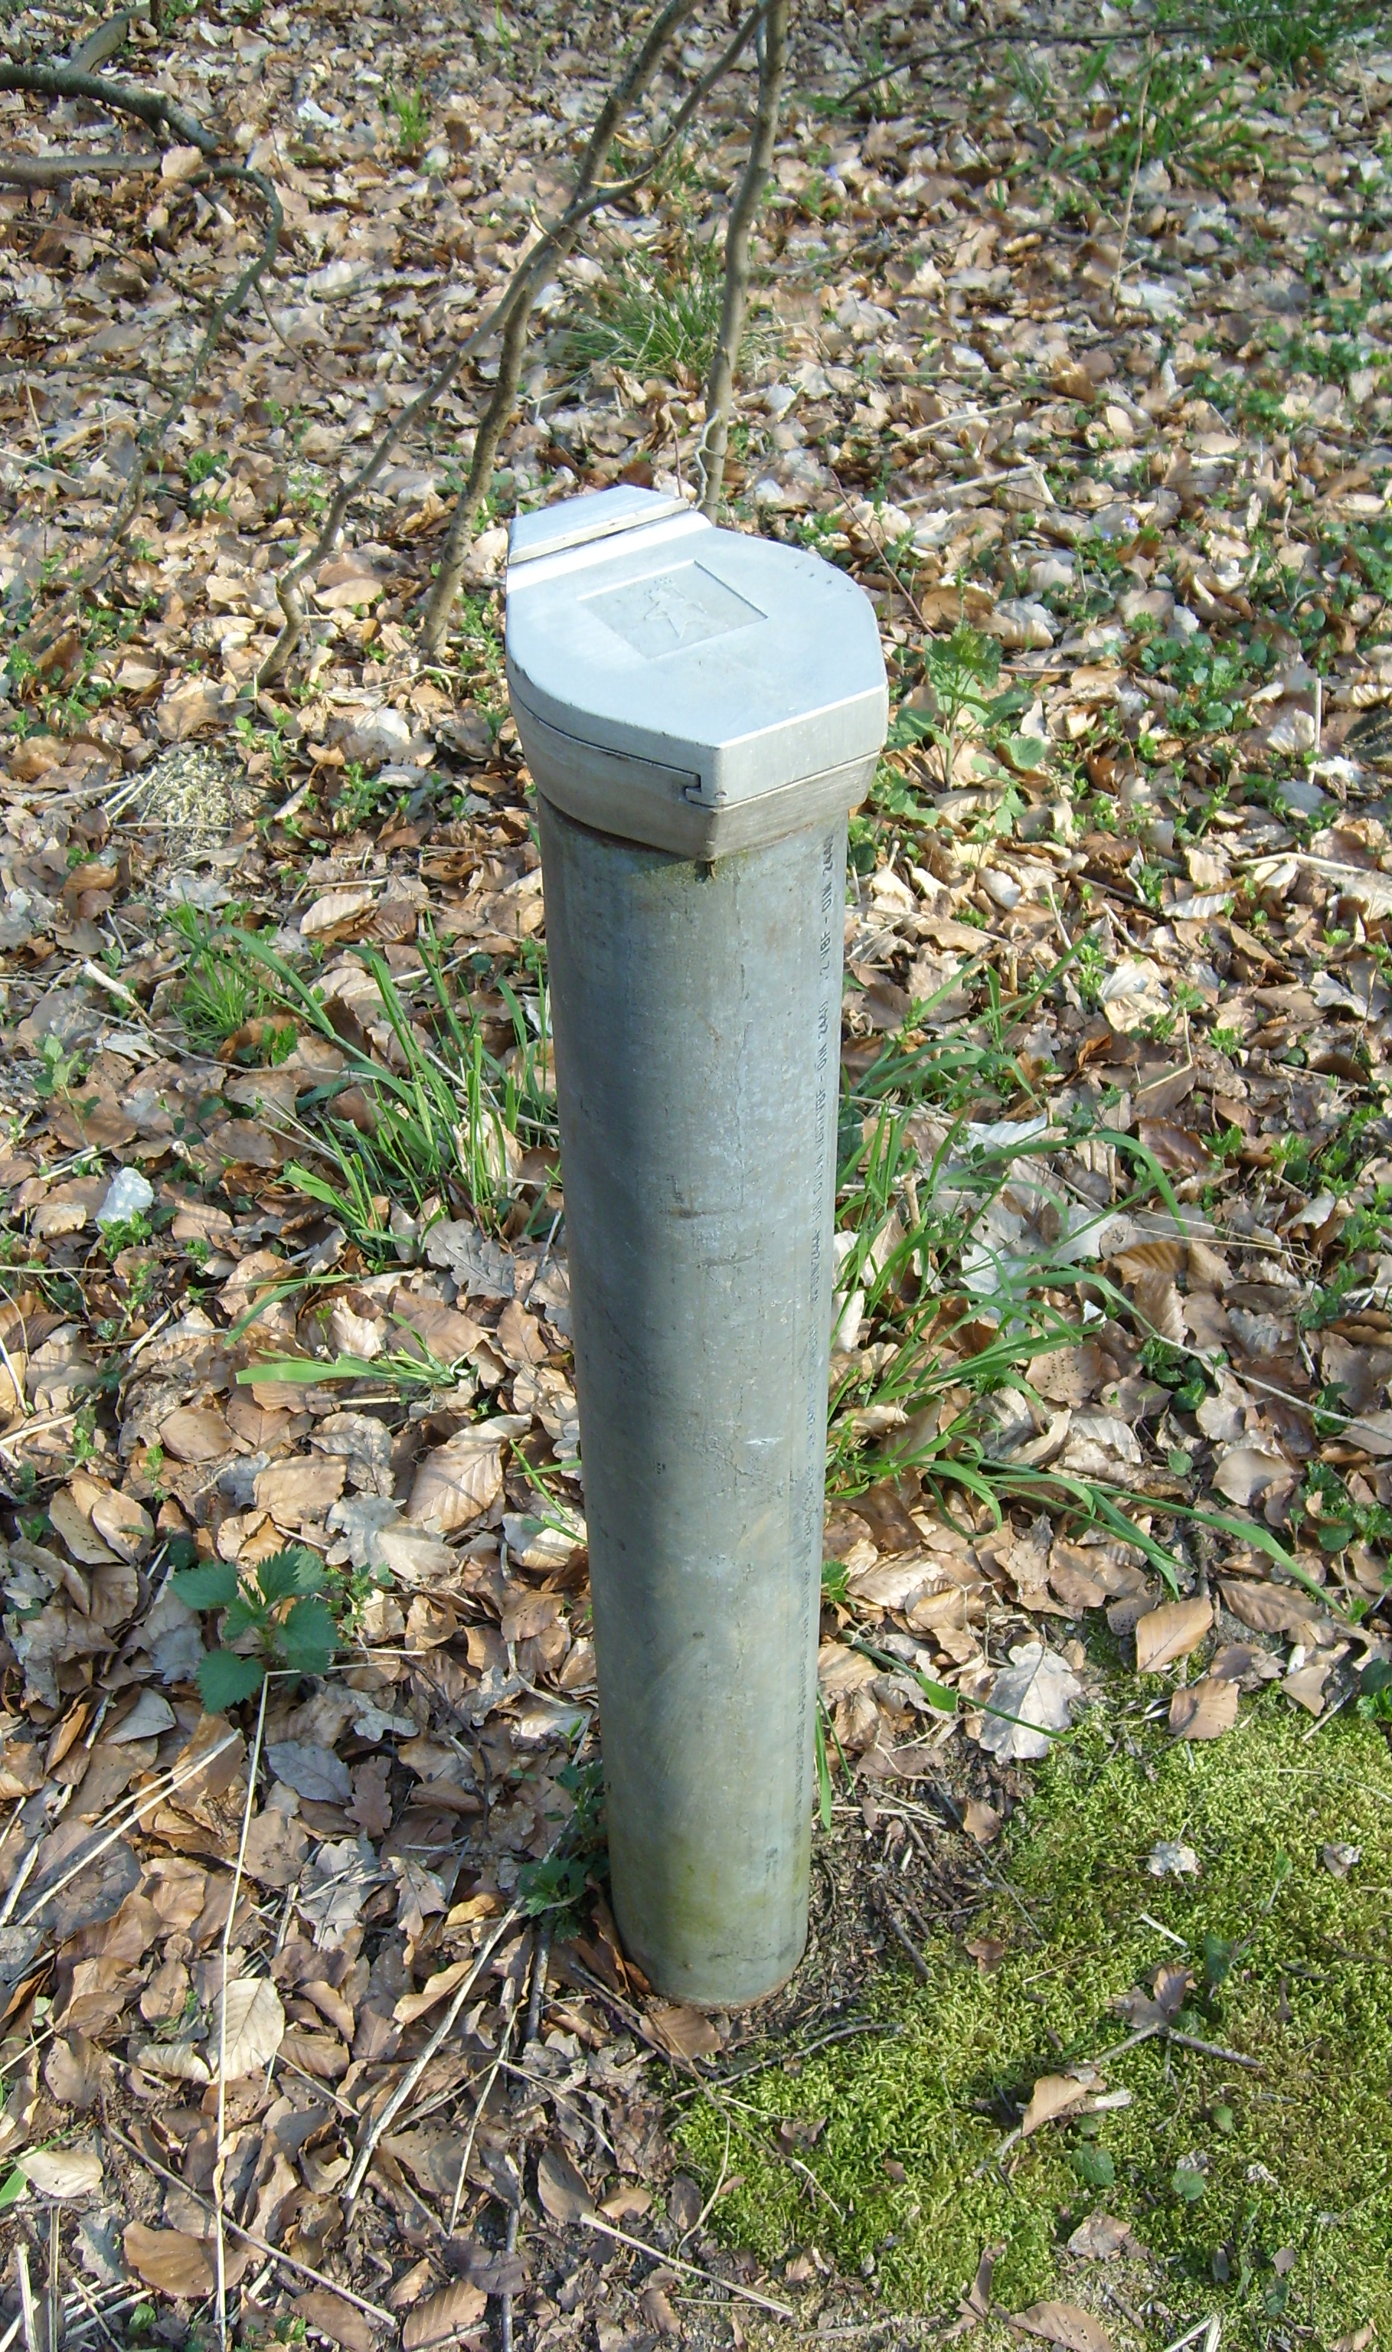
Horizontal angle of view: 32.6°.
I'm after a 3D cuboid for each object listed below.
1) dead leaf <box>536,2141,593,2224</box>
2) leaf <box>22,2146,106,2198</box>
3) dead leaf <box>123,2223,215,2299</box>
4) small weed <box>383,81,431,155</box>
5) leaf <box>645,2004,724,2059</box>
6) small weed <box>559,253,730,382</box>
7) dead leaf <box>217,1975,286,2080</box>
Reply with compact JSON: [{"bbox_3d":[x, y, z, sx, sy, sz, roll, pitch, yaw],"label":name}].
[{"bbox_3d":[-0.086,0.654,1.535,0.028,0.020,0.059,-24,47,-23],"label":"dead leaf"},{"bbox_3d":[-0.413,0.649,1.547,0.059,0.020,0.031,4,42,5],"label":"leaf"},{"bbox_3d":[-0.336,0.687,1.503,0.068,0.020,0.038,9,43,10],"label":"dead leaf"},{"bbox_3d":[-0.526,-1.921,4.321,0.090,0.105,0.085,-1,42,0],"label":"small weed"},{"bbox_3d":[-0.008,0.582,1.613,0.035,0.020,0.051,-32,51,-30],"label":"leaf"},{"bbox_3d":[-0.078,-1.298,3.594,0.275,0.150,0.240,-1,42,0],"label":"small weed"},{"bbox_3d":[-0.302,0.579,1.621,0.043,0.020,0.074,-4,42,-3],"label":"dead leaf"}]

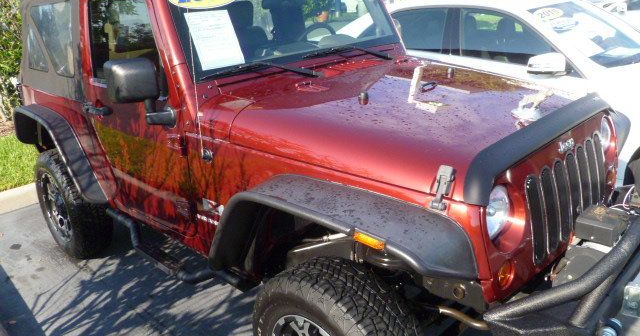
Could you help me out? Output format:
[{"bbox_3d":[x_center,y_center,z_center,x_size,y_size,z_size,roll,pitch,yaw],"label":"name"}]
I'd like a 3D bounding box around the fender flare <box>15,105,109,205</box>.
[{"bbox_3d":[-1.663,-0.114,3.283,0.970,0.460,0.160,15,27,42],"label":"fender flare"}]

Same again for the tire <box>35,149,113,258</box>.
[{"bbox_3d":[-1.676,0.235,3.536,0.756,0.756,0.260,15,27,42],"label":"tire"}]

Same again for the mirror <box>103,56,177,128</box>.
[{"bbox_3d":[-0.740,-0.291,2.156,0.150,0.320,0.270,15,27,42],"label":"mirror"}]

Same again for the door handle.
[{"bbox_3d":[-1.187,-0.308,2.750,0.260,0.060,0.065,15,27,42],"label":"door handle"}]

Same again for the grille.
[{"bbox_3d":[0.926,0.098,1.972,0.090,0.380,0.740,15,27,42],"label":"grille"}]

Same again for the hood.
[{"bbox_3d":[0.476,-0.263,2.288,1.160,0.235,1.380,15,27,42],"label":"hood"}]

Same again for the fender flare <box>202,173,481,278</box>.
[{"bbox_3d":[0.004,0.272,1.835,1.050,0.425,0.315,15,27,42],"label":"fender flare"}]

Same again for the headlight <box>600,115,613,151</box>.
[{"bbox_3d":[1.248,-0.162,2.312,0.100,0.184,0.184,15,27,42],"label":"headlight"}]

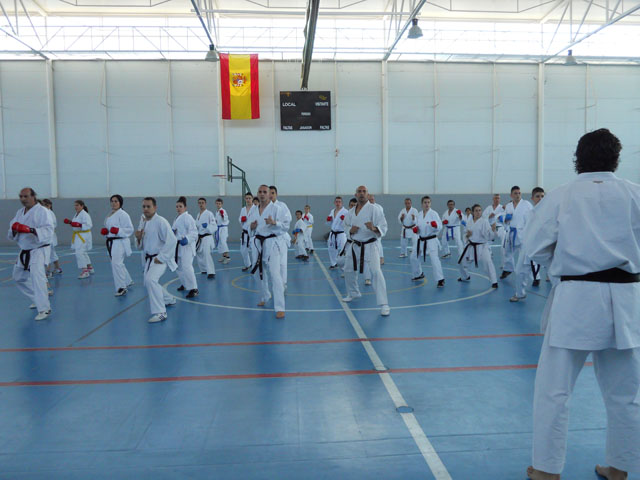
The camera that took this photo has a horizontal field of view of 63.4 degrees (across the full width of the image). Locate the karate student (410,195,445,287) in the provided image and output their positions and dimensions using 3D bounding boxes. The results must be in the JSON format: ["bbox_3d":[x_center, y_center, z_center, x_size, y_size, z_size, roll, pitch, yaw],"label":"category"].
[{"bbox_3d":[1.873,0.011,9.020,0.560,1.530,0.660,1,4,25],"label":"karate student"}]

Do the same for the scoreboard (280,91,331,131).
[{"bbox_3d":[-0.570,-5.163,20.767,2.026,1.547,0.120,-1,4,-4],"label":"scoreboard"}]

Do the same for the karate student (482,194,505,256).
[{"bbox_3d":[4.466,-0.341,13.250,0.620,1.639,0.650,0,4,18],"label":"karate student"}]

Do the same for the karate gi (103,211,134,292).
[{"bbox_3d":[-3.399,0.138,8.772,0.500,1.358,0.630,1,4,25],"label":"karate gi"}]

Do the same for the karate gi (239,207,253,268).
[{"bbox_3d":[-1.593,-0.074,11.705,0.520,1.364,0.550,0,4,10],"label":"karate gi"}]

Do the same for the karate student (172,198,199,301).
[{"bbox_3d":[-2.162,0.091,8.319,0.500,1.574,0.640,1,4,30],"label":"karate student"}]

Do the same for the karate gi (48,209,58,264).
[{"bbox_3d":[-5.858,-0.084,11.248,0.480,1.198,0.480,0,4,8],"label":"karate gi"}]

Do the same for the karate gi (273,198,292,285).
[{"bbox_3d":[-0.715,0.040,9.018,0.570,1.452,0.570,0,4,20],"label":"karate gi"}]

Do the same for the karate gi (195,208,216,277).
[{"bbox_3d":[-2.339,0.024,10.620,0.480,1.300,0.540,1,4,21],"label":"karate gi"}]

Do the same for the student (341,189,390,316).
[{"bbox_3d":[0.632,0.092,7.039,0.660,1.651,0.920,0,4,14],"label":"student"}]

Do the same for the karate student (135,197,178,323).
[{"bbox_3d":[-2.150,0.204,6.803,0.570,1.532,0.920,0,4,20],"label":"karate student"}]

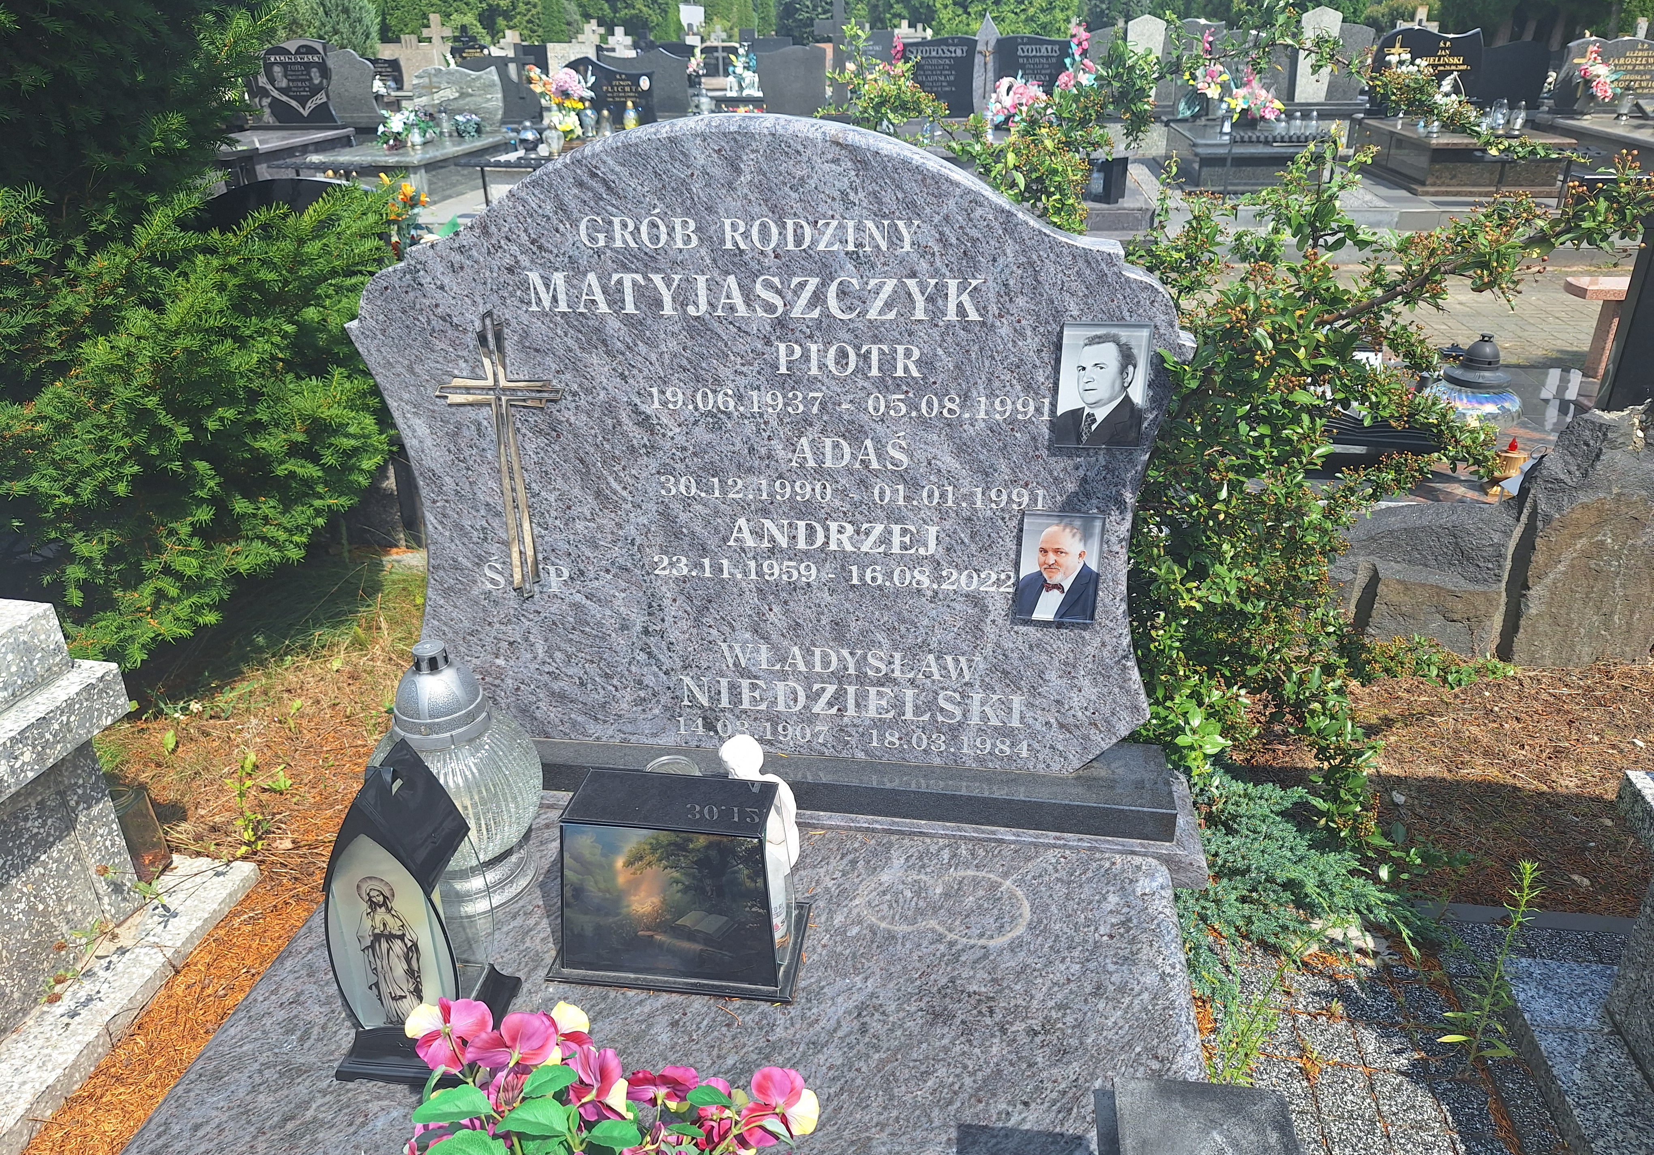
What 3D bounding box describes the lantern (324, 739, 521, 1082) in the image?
[{"bbox_3d":[-0.443,0.351,1.147,0.155,0.350,0.145,2,28,5],"label":"lantern"}]

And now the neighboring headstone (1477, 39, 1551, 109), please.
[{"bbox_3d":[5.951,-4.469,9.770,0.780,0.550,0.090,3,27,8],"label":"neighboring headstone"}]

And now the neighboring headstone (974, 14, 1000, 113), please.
[{"bbox_3d":[1.514,-4.864,10.420,0.256,0.884,0.090,3,28,8],"label":"neighboring headstone"}]

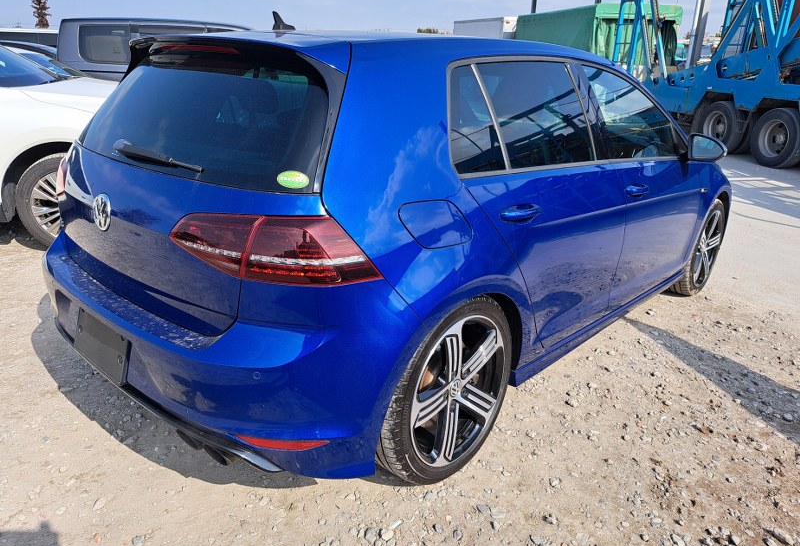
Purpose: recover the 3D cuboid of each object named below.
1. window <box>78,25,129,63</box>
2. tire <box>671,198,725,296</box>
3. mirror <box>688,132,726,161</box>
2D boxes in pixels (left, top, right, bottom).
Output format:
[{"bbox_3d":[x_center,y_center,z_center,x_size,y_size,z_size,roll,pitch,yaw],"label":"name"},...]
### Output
[{"bbox_3d":[-4.208,-3.247,7.900,0.700,0.520,0.060,2,21,1],"label":"window"},{"bbox_3d":[2.054,-0.199,3.905,0.247,0.683,0.683,18,25,40],"label":"tire"},{"bbox_3d":[1.739,-0.703,3.137,0.221,0.158,0.158,18,25,40],"label":"mirror"}]

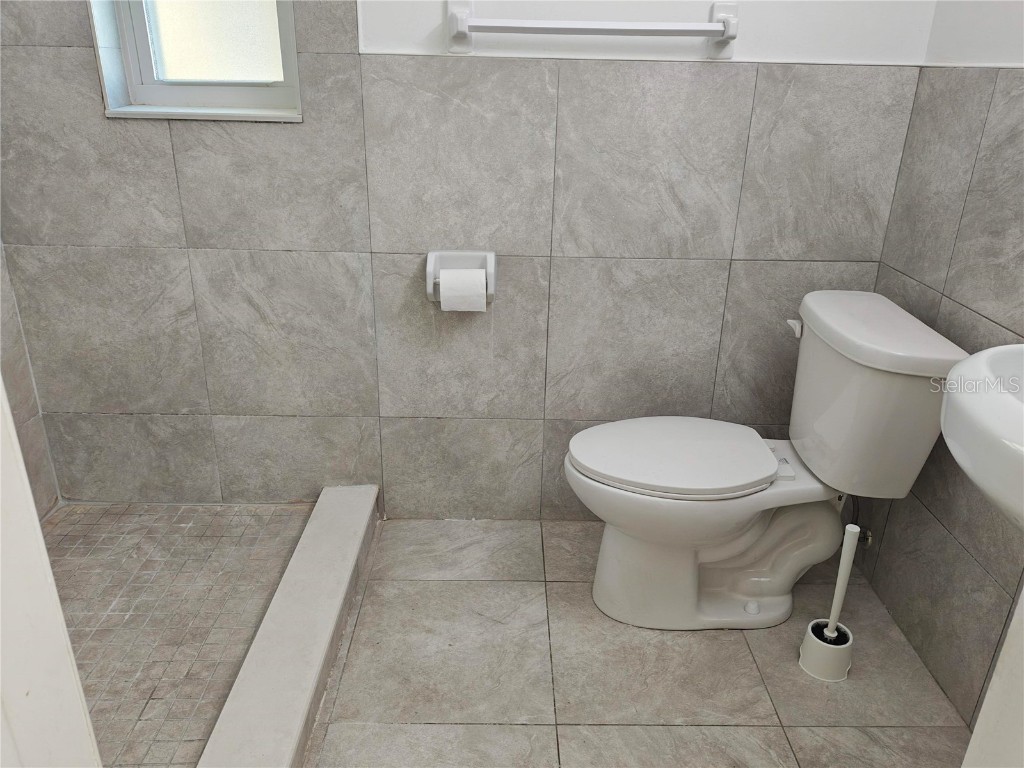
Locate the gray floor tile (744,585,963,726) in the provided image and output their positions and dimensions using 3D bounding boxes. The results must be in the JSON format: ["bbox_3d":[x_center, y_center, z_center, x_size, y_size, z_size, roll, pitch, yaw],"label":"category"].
[{"bbox_3d":[0.733,0.612,1.707,0.377,0.012,0.453,1,23,-1],"label":"gray floor tile"}]

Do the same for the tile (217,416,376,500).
[{"bbox_3d":[-0.594,0.214,2.087,0.455,0.279,0.012,1,23,-1],"label":"tile"}]

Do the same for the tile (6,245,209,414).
[{"bbox_3d":[-1.041,-0.131,1.938,0.455,0.455,0.012,1,23,-1],"label":"tile"}]

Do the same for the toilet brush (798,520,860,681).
[{"bbox_3d":[0.700,0.455,1.581,0.108,0.366,0.108,1,23,-1],"label":"toilet brush"}]

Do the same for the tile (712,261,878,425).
[{"bbox_3d":[0.739,-0.104,1.967,0.377,0.455,0.012,1,23,-1],"label":"tile"}]

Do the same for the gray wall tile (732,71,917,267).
[{"bbox_3d":[0.744,-0.520,1.778,0.375,0.451,0.012,1,23,-1],"label":"gray wall tile"}]

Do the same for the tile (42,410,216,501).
[{"bbox_3d":[-1.049,0.208,2.066,0.465,0.282,0.012,1,23,-1],"label":"tile"}]

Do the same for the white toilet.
[{"bbox_3d":[0.507,0.190,1.740,0.773,0.723,0.470,1,23,-1],"label":"white toilet"}]

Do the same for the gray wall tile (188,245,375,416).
[{"bbox_3d":[-0.586,-0.124,1.945,0.455,0.455,0.012,1,23,-1],"label":"gray wall tile"}]

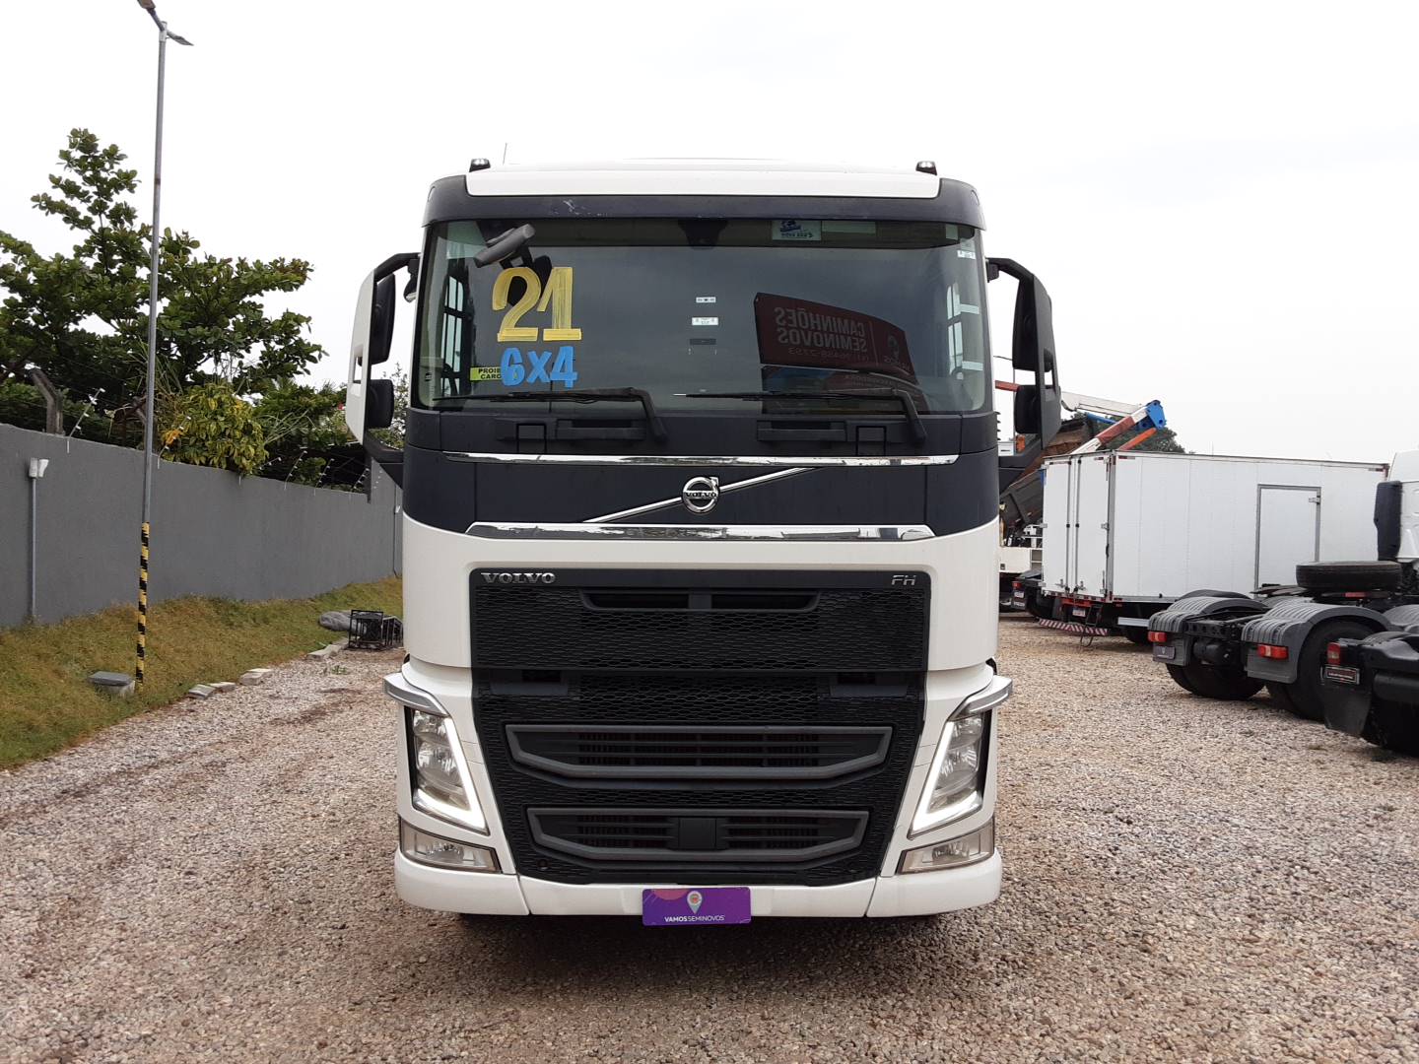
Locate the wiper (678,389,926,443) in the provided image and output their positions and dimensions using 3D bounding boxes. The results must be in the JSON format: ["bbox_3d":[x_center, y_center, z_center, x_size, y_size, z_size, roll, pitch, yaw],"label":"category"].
[{"bbox_3d":[0.368,-0.461,4.483,0.986,0.216,0.121,1,-6,-4],"label":"wiper"}]

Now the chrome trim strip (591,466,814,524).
[{"bbox_3d":[-0.040,-0.140,4.420,0.860,0.215,0.070,1,0,-1],"label":"chrome trim strip"}]

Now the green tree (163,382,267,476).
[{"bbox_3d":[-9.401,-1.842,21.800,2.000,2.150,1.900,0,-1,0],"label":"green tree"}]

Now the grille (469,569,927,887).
[{"bbox_3d":[-0.045,0.740,4.410,1.740,1.190,0.220,1,0,-1],"label":"grille"}]

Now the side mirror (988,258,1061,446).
[{"bbox_3d":[1.305,-0.745,4.770,0.280,0.770,0.250,1,0,0],"label":"side mirror"}]

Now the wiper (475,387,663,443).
[{"bbox_3d":[-0.613,-0.448,4.494,0.916,0.213,0.147,0,-6,6],"label":"wiper"}]

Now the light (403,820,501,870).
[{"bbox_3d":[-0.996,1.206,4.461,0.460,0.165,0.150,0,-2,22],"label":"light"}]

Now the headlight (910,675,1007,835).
[{"bbox_3d":[0.970,0.865,4.540,0.400,0.590,0.270,1,0,-11],"label":"headlight"}]

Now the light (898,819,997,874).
[{"bbox_3d":[0.945,1.235,4.530,0.410,0.170,0.200,1,0,-13],"label":"light"}]

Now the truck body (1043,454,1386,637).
[{"bbox_3d":[9.584,0.077,21.841,5.920,2.850,2.200,1,0,-15],"label":"truck body"}]

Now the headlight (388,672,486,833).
[{"bbox_3d":[-1.058,0.858,4.544,0.520,0.590,0.220,0,-1,20],"label":"headlight"}]

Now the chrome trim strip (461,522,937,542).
[{"bbox_3d":[-0.032,0.003,4.420,1.840,0.067,0.160,0,-1,0],"label":"chrome trim strip"}]

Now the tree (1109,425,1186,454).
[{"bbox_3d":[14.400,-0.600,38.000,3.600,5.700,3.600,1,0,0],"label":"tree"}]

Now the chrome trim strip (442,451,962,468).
[{"bbox_3d":[-0.026,-0.282,4.495,2.030,0.062,0.210,0,-1,0],"label":"chrome trim strip"}]

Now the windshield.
[{"bbox_3d":[-0.010,-0.890,4.700,2.370,0.930,0.400,0,-12,0],"label":"windshield"}]

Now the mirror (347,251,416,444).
[{"bbox_3d":[-1.355,-0.765,4.750,0.280,0.780,0.250,1,0,0],"label":"mirror"}]

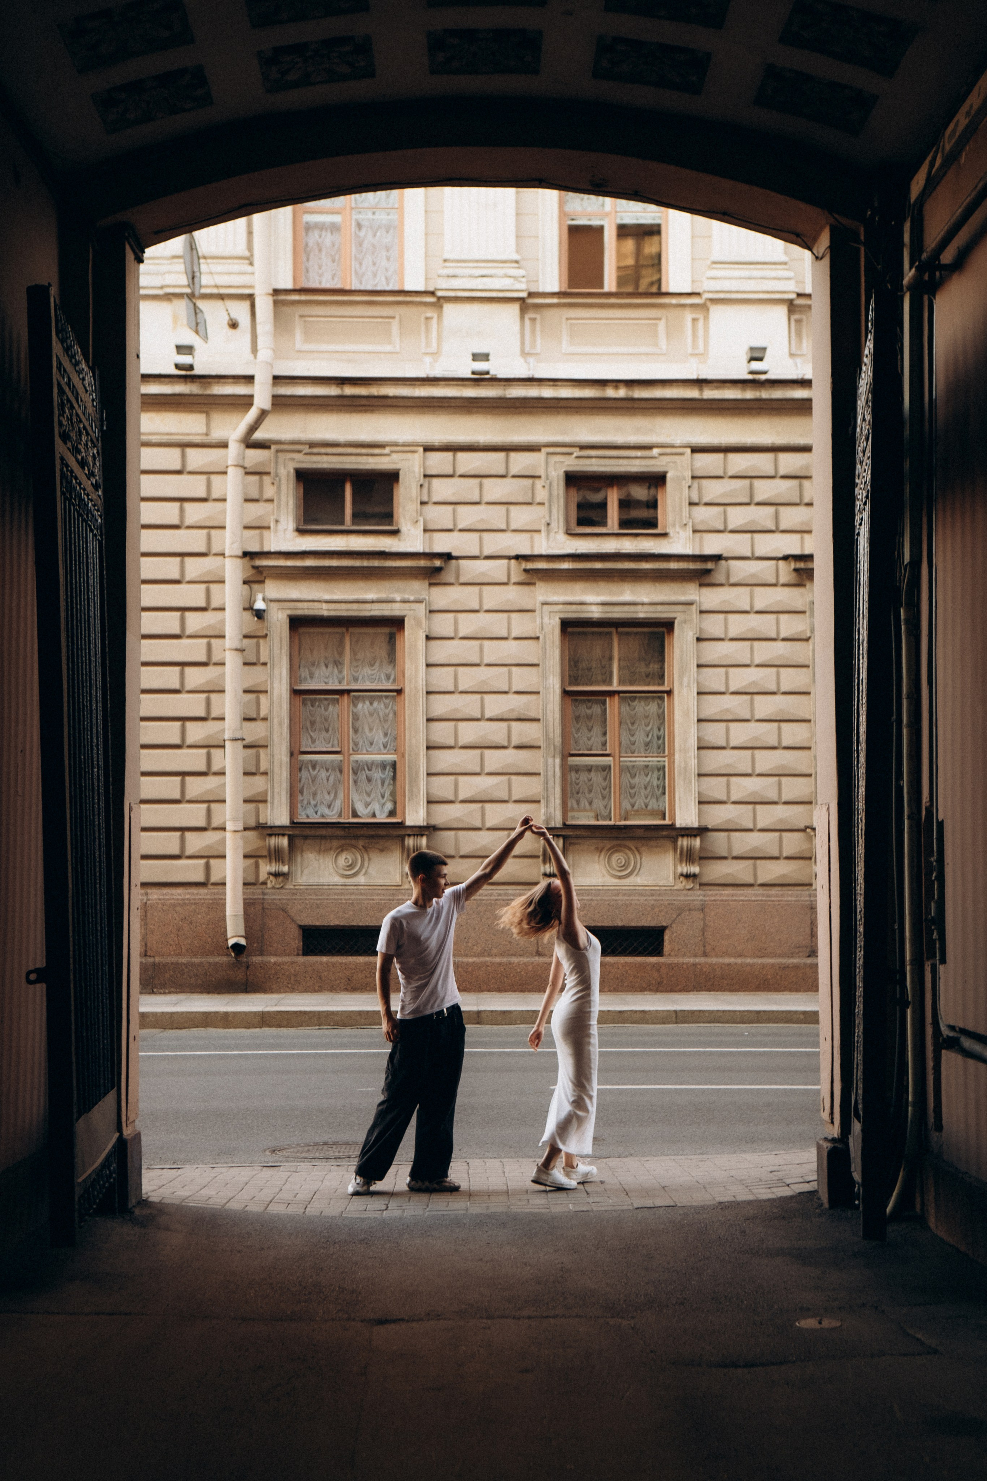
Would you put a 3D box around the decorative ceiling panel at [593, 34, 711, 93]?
[{"bbox_3d":[0.709,-3.042,9.224,0.500,0.060,0.486,9,-4,-1],"label":"decorative ceiling panel"}]

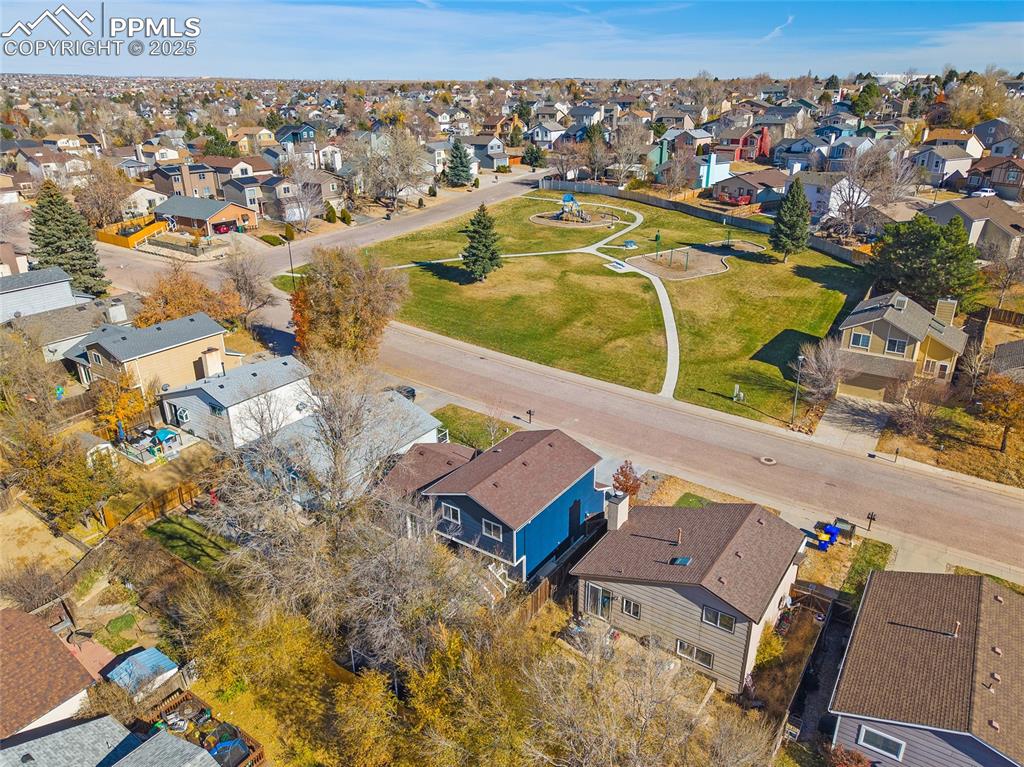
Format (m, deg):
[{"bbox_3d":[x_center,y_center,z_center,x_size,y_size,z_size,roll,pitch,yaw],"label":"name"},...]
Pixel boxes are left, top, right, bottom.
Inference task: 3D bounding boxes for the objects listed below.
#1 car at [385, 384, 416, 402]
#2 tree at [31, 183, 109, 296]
[{"bbox_3d":[-10.820,1.310,65.000,1.850,1.550,4.600,16,28,33],"label":"car"},{"bbox_3d":[-61.920,-20.320,98.040,10.640,15.100,10.640,0,23,0],"label":"tree"}]

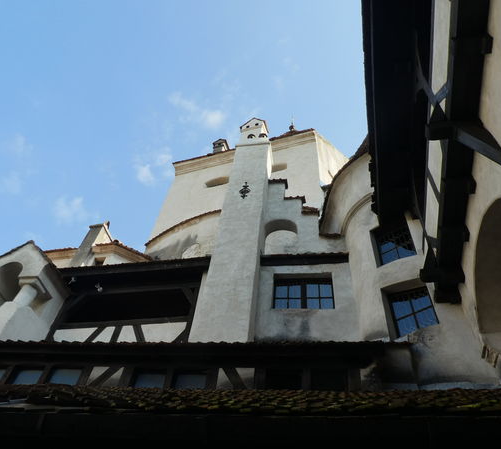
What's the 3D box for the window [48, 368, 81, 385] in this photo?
[{"bbox_3d":[-3.075,2.557,6.921,0.533,0.372,0.120,-2,-53,8],"label":"window"}]

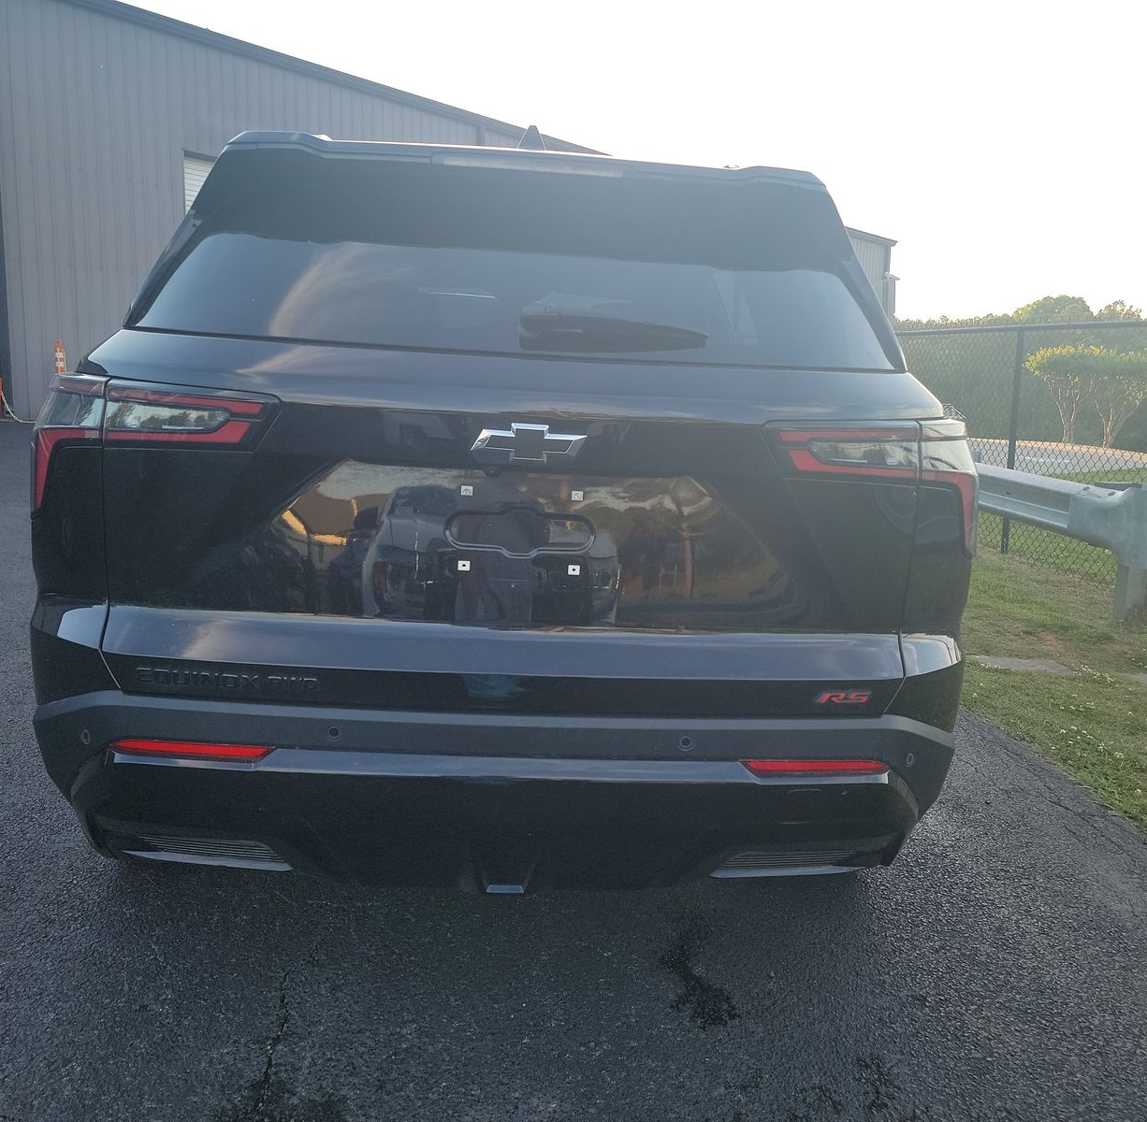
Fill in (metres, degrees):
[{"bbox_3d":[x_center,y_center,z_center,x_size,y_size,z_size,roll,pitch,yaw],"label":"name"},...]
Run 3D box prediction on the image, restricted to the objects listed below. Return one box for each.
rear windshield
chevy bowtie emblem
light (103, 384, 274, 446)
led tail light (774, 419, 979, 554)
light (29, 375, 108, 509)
[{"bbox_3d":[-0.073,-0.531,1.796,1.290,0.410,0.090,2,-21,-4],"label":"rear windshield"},{"bbox_3d":[-0.068,-0.183,1.612,0.181,0.062,0.018,2,8,-4],"label":"chevy bowtie emblem"},{"bbox_3d":[-0.606,-0.224,1.630,0.255,0.110,0.080,3,8,2],"label":"light"},{"bbox_3d":[0.532,-0.127,1.792,0.440,0.245,0.180,1,8,-13],"label":"led tail light"},{"bbox_3d":[-0.829,-0.193,1.705,0.190,0.240,0.180,4,8,5],"label":"light"}]

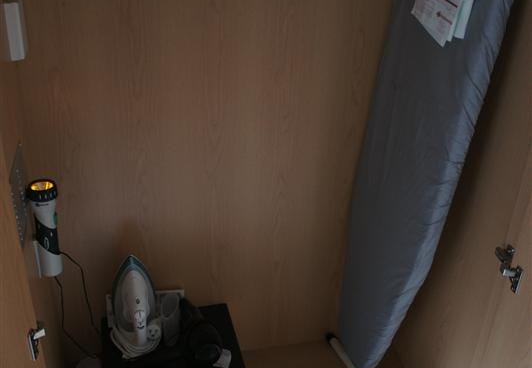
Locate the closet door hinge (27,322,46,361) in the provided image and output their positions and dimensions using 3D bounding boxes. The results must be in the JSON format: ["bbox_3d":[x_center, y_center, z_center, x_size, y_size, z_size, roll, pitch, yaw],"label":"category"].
[{"bbox_3d":[-0.375,0.255,0.983,0.030,0.052,0.055,-4,30,-13],"label":"closet door hinge"}]

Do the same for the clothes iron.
[{"bbox_3d":[-0.335,0.303,1.523,0.120,0.260,0.120,-4,24,-13],"label":"clothes iron"}]

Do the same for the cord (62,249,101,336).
[{"bbox_3d":[-0.470,0.282,1.523,0.080,0.340,0.090,-4,30,-13],"label":"cord"}]

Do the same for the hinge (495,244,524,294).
[{"bbox_3d":[0.491,0.170,1.206,0.032,0.052,0.080,-4,30,-13],"label":"hinge"}]

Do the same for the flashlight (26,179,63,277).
[{"bbox_3d":[-0.493,0.105,1.357,0.070,0.245,0.066,-4,30,-13],"label":"flashlight"}]

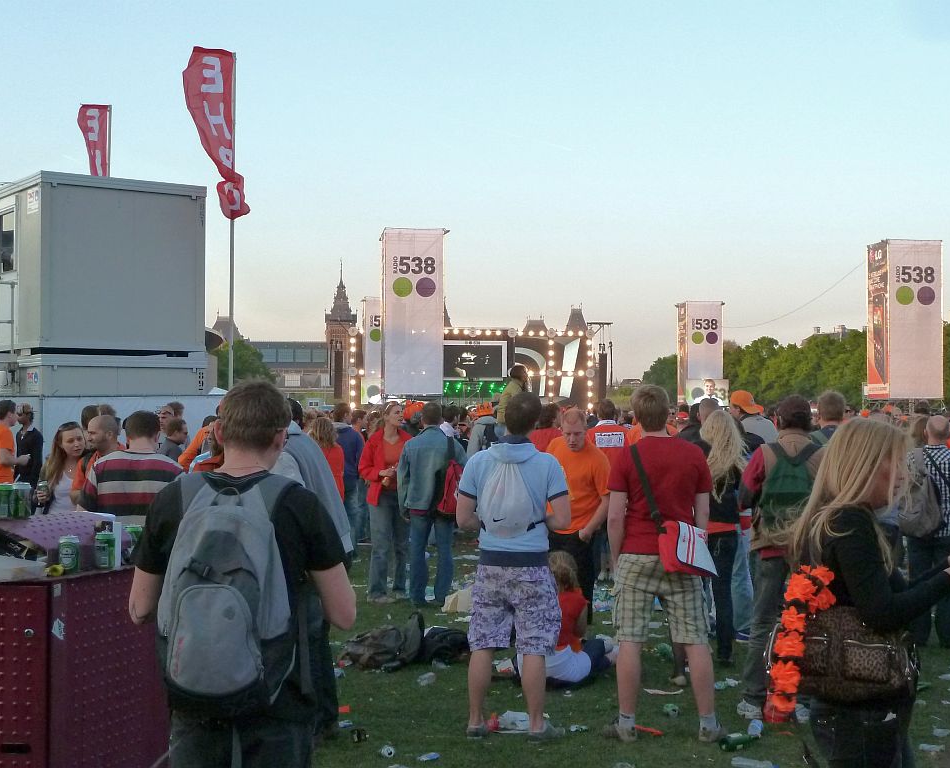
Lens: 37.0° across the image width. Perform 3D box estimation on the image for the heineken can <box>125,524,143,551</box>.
[{"bbox_3d":[-1.206,0.560,5.020,0.066,0.115,0.066,0,-1,-12],"label":"heineken can"}]

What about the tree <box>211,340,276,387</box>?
[{"bbox_3d":[-27.831,-0.058,165.000,9.500,10.400,9.500,0,-1,0],"label":"tree"}]

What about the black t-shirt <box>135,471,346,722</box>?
[{"bbox_3d":[-0.608,0.551,3.680,0.520,0.630,0.310,0,-1,6],"label":"black t-shirt"}]

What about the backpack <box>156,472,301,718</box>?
[{"bbox_3d":[-0.608,0.519,3.500,0.320,0.560,0.240,0,-1,6],"label":"backpack"}]

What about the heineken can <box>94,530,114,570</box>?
[{"bbox_3d":[-1.239,0.559,4.760,0.066,0.115,0.066,0,-1,-12],"label":"heineken can"}]

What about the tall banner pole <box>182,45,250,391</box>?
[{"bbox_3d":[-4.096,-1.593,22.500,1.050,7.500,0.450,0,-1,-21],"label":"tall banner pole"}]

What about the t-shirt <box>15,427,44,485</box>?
[{"bbox_3d":[-4.769,0.797,15.200,0.470,0.700,0.290,-1,-1,37],"label":"t-shirt"}]

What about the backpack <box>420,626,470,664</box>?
[{"bbox_3d":[-0.172,1.768,9.600,0.400,0.230,0.330,0,-1,0],"label":"backpack"}]

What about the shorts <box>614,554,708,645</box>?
[{"bbox_3d":[0.963,1.108,7.370,0.480,0.490,0.320,0,-1,3],"label":"shorts"}]

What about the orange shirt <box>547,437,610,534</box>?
[{"bbox_3d":[0.765,0.765,10.700,0.530,0.710,0.320,0,-1,13],"label":"orange shirt"}]

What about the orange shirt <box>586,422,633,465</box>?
[{"bbox_3d":[1.269,0.694,13.600,0.540,0.700,0.290,0,-1,3],"label":"orange shirt"}]

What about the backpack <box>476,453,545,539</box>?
[{"bbox_3d":[0.174,0.567,7.150,0.330,0.420,0.140,0,-1,0],"label":"backpack"}]

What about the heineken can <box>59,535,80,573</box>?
[{"bbox_3d":[-1.330,0.558,4.660,0.066,0.115,0.066,0,-1,-12],"label":"heineken can"}]

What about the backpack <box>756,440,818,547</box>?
[{"bbox_3d":[1.722,0.581,7.750,0.350,0.500,0.200,0,-1,9],"label":"backpack"}]

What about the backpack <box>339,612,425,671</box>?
[{"bbox_3d":[-0.625,1.727,9.600,0.560,0.340,0.270,0,-45,0],"label":"backpack"}]

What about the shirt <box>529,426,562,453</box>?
[{"bbox_3d":[0.638,0.706,12.000,0.480,0.680,0.280,0,-1,3],"label":"shirt"}]

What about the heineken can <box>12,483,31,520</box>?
[{"bbox_3d":[-1.469,0.379,4.600,0.066,0.116,0.066,0,-1,-17],"label":"heineken can"}]

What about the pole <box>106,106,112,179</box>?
[{"bbox_3d":[-7.966,-1.981,30.950,0.080,8.200,0.080,0,-1,0],"label":"pole"}]

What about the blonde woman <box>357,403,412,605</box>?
[{"bbox_3d":[-0.778,1.014,12.200,0.480,1.710,0.330,1,-1,-30],"label":"blonde woman"}]

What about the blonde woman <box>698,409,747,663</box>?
[{"bbox_3d":[1.684,1.049,9.700,0.460,1.720,0.340,0,-1,-3],"label":"blonde woman"}]

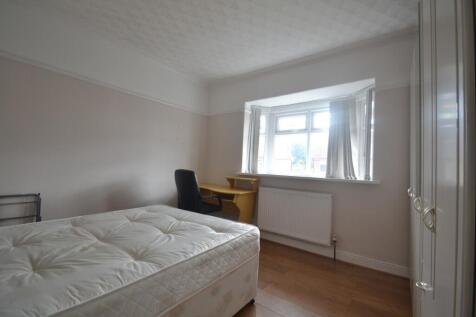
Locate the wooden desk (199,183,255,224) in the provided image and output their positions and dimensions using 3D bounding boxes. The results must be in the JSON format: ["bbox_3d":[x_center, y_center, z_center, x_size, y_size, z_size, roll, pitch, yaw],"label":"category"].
[{"bbox_3d":[-0.243,0.805,2.983,1.000,0.750,0.500,1,0,34],"label":"wooden desk"}]

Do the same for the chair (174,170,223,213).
[{"bbox_3d":[-0.472,0.657,2.561,0.550,1.035,0.580,1,0,34],"label":"chair"}]

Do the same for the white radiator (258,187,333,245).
[{"bbox_3d":[0.712,0.708,2.568,0.925,0.594,0.093,1,0,34],"label":"white radiator"}]

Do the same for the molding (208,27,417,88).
[{"bbox_3d":[0.616,-1.238,2.691,2.758,0.090,0.085,1,0,34],"label":"molding"}]

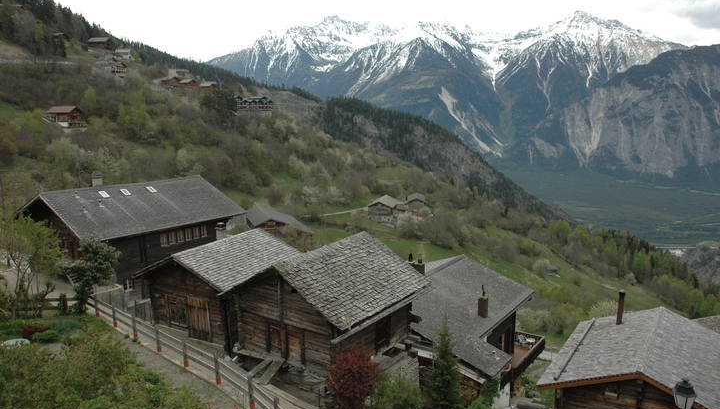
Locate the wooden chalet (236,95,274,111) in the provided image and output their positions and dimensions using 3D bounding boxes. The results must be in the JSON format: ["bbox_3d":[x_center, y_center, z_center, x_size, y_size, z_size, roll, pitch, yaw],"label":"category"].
[{"bbox_3d":[-71.025,-67.981,365.000,24.500,10.500,12.000,-5,11,-20],"label":"wooden chalet"}]

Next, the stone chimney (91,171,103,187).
[{"bbox_3d":[-19.653,-1.834,40.400,0.600,1.350,0.600,9,14,40],"label":"stone chimney"}]

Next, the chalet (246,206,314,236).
[{"bbox_3d":[-13.751,4.420,86.107,9.500,6.500,11.000,-5,11,-21],"label":"chalet"}]

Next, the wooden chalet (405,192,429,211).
[{"bbox_3d":[20.812,0.416,197.517,8.300,6.800,10.000,0,11,6],"label":"wooden chalet"}]

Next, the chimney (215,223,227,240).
[{"bbox_3d":[-8.470,1.774,33.000,0.520,1.350,0.520,7,13,35],"label":"chimney"}]

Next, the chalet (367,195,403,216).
[{"bbox_3d":[7.960,1.426,184.070,9.000,6.600,11.500,2,11,15],"label":"chalet"}]

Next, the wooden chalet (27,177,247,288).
[{"bbox_3d":[-17.789,1.532,42.230,12.185,6.300,12.519,9,14,40],"label":"wooden chalet"}]

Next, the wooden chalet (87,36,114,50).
[{"bbox_3d":[-136.954,-85.299,285.000,11.500,7.000,8.800,5,12,29],"label":"wooden chalet"}]

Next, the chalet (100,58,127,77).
[{"bbox_3d":[-125.625,-69.311,275.000,10.000,9.000,9.000,3,11,15],"label":"chalet"}]

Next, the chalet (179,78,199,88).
[{"bbox_3d":[-93.759,-66.424,295.000,8.000,5.000,7.000,5,12,24],"label":"chalet"}]

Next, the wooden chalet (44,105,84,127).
[{"bbox_3d":[-111.694,-33.242,205.000,9.500,8.200,9.500,0,11,2],"label":"wooden chalet"}]

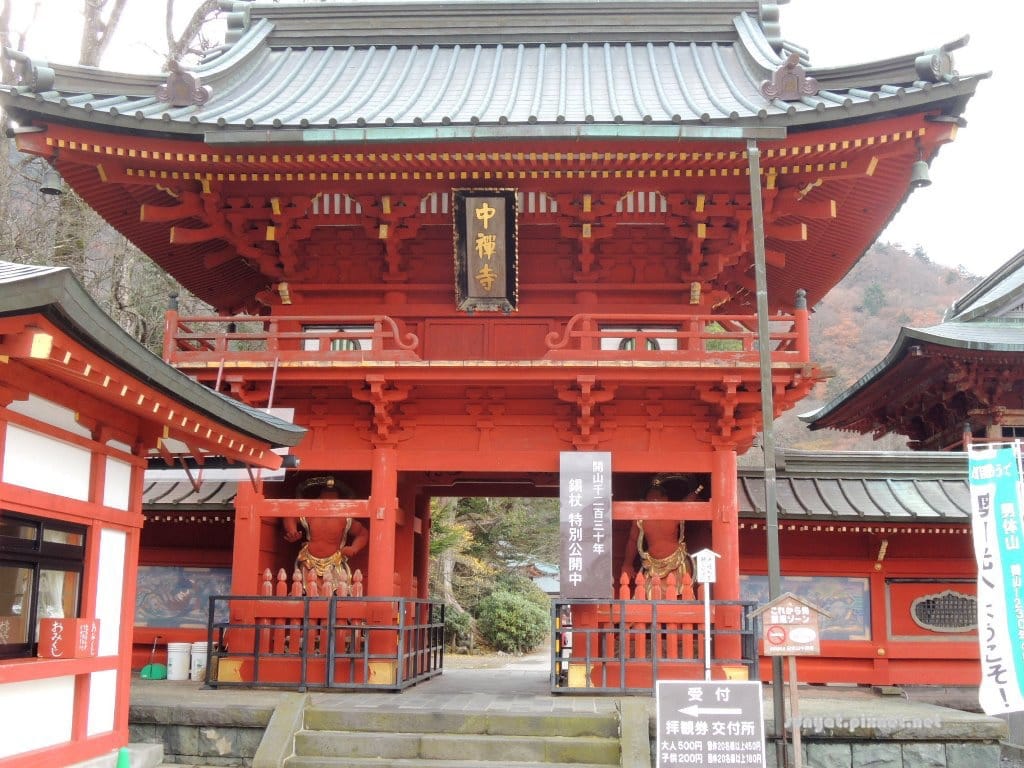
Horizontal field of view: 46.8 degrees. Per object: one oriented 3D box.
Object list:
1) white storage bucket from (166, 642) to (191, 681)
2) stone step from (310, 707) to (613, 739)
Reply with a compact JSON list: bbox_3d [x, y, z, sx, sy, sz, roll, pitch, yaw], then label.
[{"bbox_3d":[-4.469,3.730,15.938,0.309,0.486,0.309,1,-11,0],"label":"white storage bucket"},{"bbox_3d":[-0.478,3.237,11.332,3.039,0.196,0.374,-1,-11,7],"label":"stone step"}]

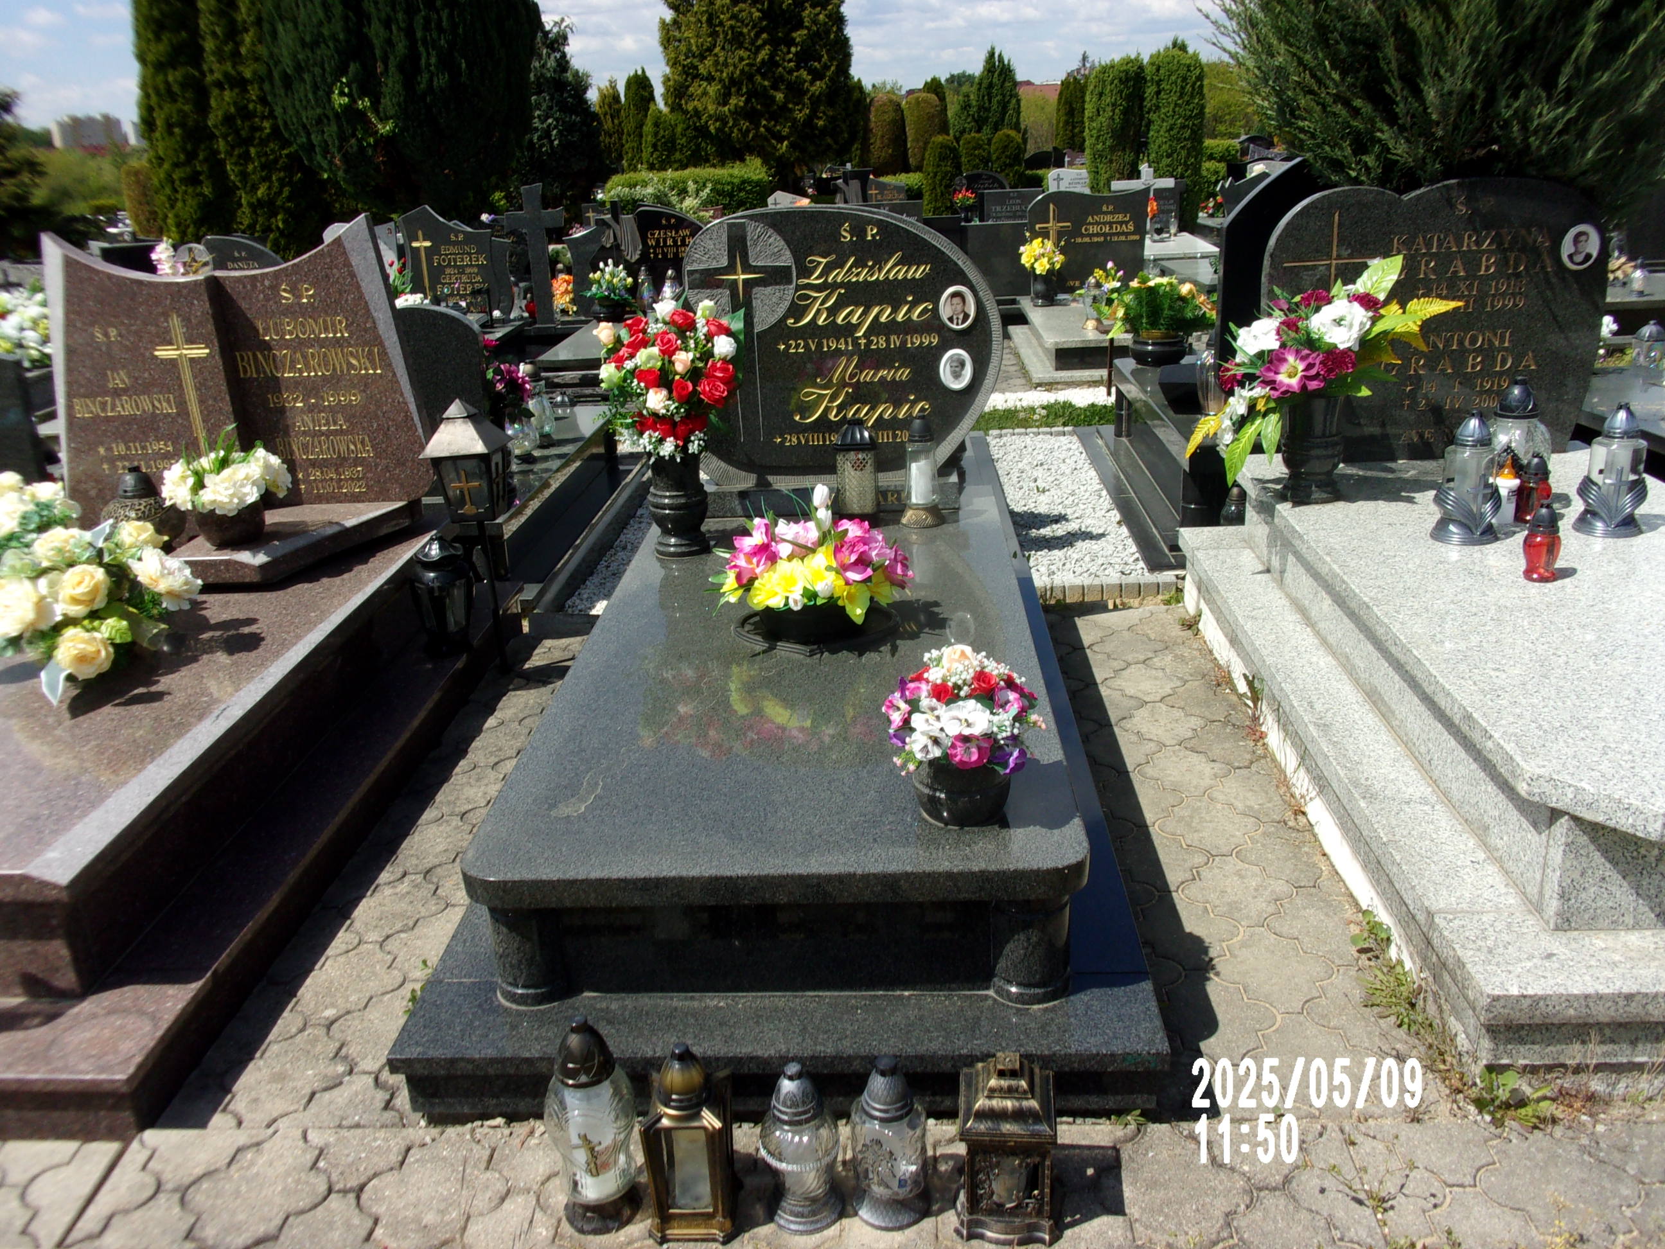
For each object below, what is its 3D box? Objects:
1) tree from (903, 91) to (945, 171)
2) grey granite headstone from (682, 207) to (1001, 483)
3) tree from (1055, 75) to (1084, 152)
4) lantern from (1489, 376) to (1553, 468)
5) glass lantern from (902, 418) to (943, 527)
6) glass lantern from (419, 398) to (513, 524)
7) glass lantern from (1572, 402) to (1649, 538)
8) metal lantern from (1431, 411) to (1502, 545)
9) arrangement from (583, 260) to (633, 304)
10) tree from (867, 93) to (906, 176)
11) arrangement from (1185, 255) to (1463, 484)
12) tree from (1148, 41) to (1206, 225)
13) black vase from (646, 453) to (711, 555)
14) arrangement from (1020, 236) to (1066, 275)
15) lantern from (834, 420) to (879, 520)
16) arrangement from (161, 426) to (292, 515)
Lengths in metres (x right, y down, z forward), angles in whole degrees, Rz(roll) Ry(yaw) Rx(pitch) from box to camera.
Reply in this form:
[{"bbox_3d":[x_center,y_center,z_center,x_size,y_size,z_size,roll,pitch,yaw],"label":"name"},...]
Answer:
[{"bbox_3d":[1.724,-8.964,25.423,0.751,2.075,0.751,-1,20,3],"label":"tree"},{"bbox_3d":[0.034,-0.691,3.362,0.774,0.676,0.090,-1,21,3],"label":"grey granite headstone"},{"bbox_3d":[4.393,-9.063,24.671,0.620,1.861,0.620,-1,21,3],"label":"tree"},{"bbox_3d":[1.651,-0.434,3.224,0.127,0.319,0.127,-1,21,3],"label":"lantern"},{"bbox_3d":[0.243,-0.422,3.686,0.115,0.294,0.115,-1,20,3],"label":"glass lantern"},{"bbox_3d":[-0.949,-0.423,3.512,0.185,0.335,0.185,0,21,7],"label":"glass lantern"},{"bbox_3d":[1.769,-0.353,3.039,0.138,0.291,0.130,6,23,22],"label":"glass lantern"},{"bbox_3d":[1.480,-0.349,3.135,0.165,0.295,0.155,-1,20,3],"label":"metal lantern"},{"bbox_3d":[-1.540,-2.362,9.301,0.340,0.288,0.272,-1,20,3],"label":"arrangement"},{"bbox_3d":[1.022,-9.149,25.500,0.739,1.716,0.739,-1,21,3],"label":"tree"},{"bbox_3d":[1.164,-0.597,3.196,0.627,0.541,0.400,-1,21,3],"label":"arrangement"},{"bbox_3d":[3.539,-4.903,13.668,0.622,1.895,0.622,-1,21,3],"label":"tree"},{"bbox_3d":[-0.367,-0.294,3.243,0.138,0.241,0.138,-1,21,3],"label":"black vase"},{"bbox_3d":[1.408,-2.475,9.058,0.303,0.245,0.243,-1,20,3],"label":"arrangement"},{"bbox_3d":[0.064,-0.390,3.384,0.116,0.244,0.116,-1,21,3],"label":"lantern"},{"bbox_3d":[-1.603,-0.399,3.560,0.330,0.235,0.300,-1,21,3],"label":"arrangement"}]

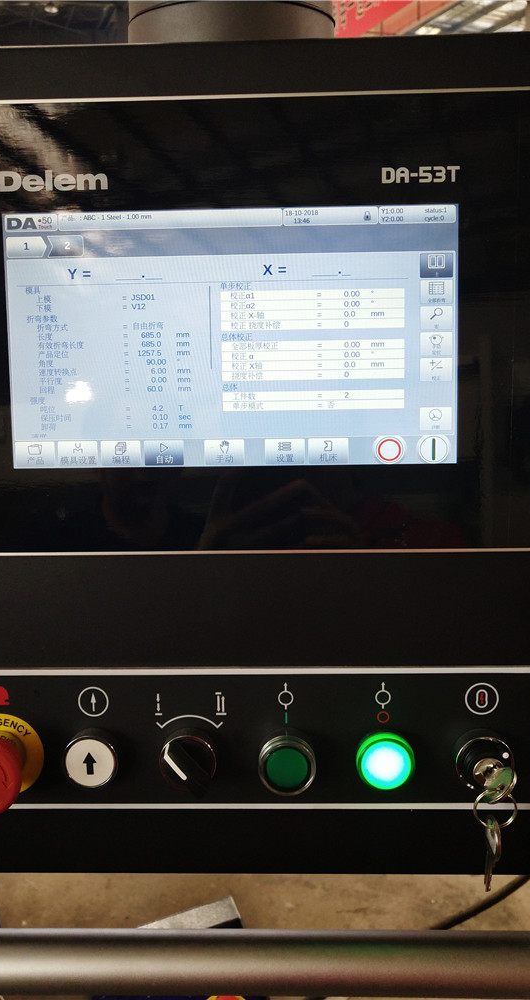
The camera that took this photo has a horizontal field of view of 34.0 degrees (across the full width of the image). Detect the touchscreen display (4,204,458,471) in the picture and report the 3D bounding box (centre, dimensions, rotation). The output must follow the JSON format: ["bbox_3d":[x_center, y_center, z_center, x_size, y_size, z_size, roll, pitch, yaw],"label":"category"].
[{"bbox_3d":[-0.017,-0.080,0.433,0.223,0.125,0.012,-1,7,2],"label":"touchscreen display"}]

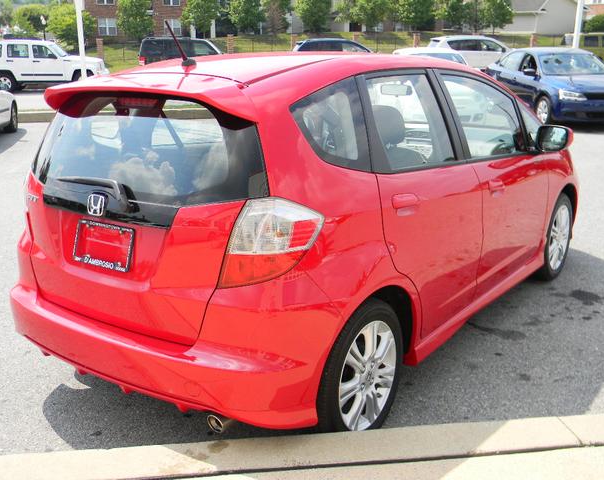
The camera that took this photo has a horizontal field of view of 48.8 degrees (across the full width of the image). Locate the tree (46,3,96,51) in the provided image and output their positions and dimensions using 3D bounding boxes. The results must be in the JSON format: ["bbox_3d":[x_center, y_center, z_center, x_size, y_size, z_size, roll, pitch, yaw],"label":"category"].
[{"bbox_3d":[-17.000,-15.600,49.000,3.650,3.600,3.500,-1,15,0],"label":"tree"}]

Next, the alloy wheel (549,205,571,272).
[{"bbox_3d":[1.694,-0.022,4.562,0.160,0.432,0.432,9,18,35],"label":"alloy wheel"}]

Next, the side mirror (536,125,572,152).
[{"bbox_3d":[1.453,-0.575,3.832,0.220,0.155,0.120,12,20,41],"label":"side mirror"}]

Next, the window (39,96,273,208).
[{"bbox_3d":[-0.677,-0.333,2.511,1.340,0.425,0.172,9,0,36],"label":"window"}]

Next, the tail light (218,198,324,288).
[{"bbox_3d":[-0.102,0.001,2.224,0.230,0.300,0.340,9,18,36],"label":"tail light"}]

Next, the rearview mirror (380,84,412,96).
[{"bbox_3d":[0.593,-0.928,4.137,0.235,0.070,0.050,12,20,43],"label":"rearview mirror"}]

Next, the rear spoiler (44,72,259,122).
[{"bbox_3d":[-0.617,-0.536,2.504,1.140,0.190,0.260,9,18,35],"label":"rear spoiler"}]

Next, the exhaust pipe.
[{"bbox_3d":[-0.259,0.625,2.364,0.068,0.068,0.150,9,18,36],"label":"exhaust pipe"}]

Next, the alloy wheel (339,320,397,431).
[{"bbox_3d":[0.207,0.518,2.626,0.160,0.432,0.432,9,18,35],"label":"alloy wheel"}]

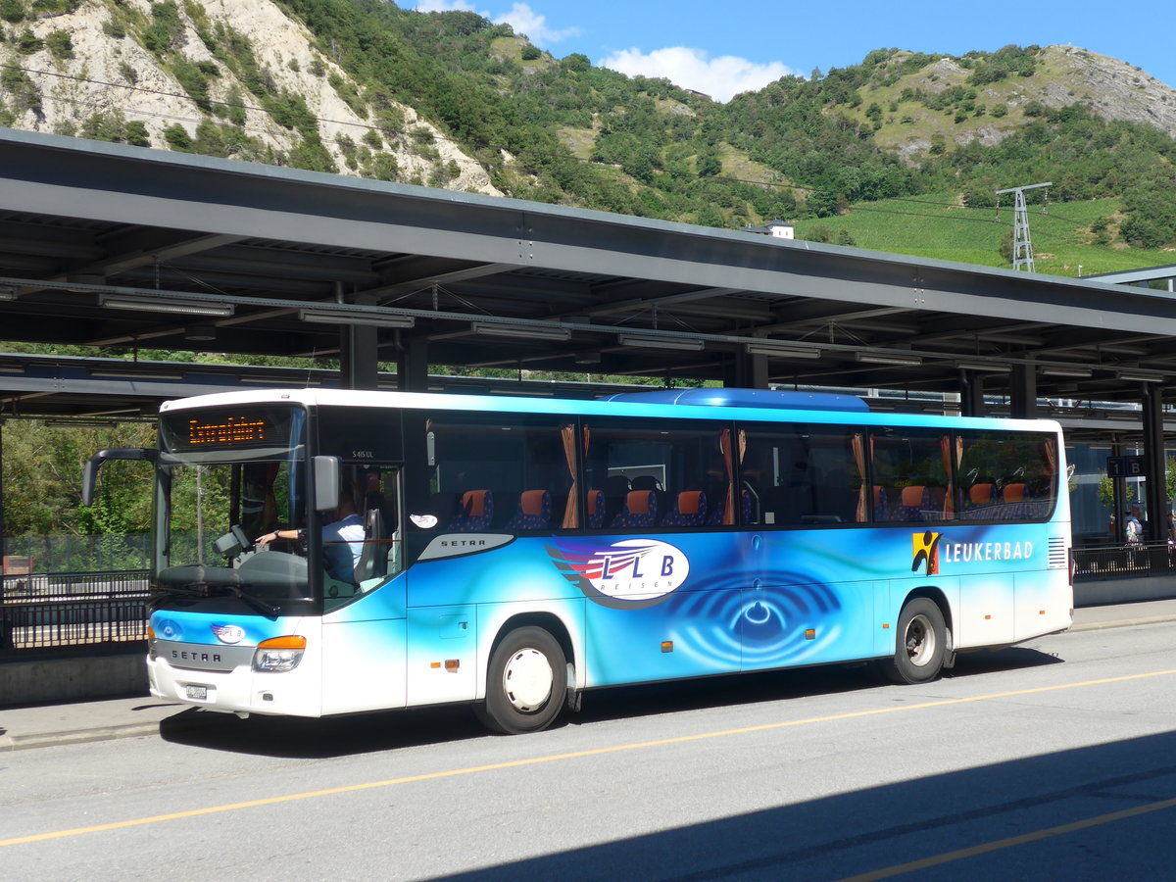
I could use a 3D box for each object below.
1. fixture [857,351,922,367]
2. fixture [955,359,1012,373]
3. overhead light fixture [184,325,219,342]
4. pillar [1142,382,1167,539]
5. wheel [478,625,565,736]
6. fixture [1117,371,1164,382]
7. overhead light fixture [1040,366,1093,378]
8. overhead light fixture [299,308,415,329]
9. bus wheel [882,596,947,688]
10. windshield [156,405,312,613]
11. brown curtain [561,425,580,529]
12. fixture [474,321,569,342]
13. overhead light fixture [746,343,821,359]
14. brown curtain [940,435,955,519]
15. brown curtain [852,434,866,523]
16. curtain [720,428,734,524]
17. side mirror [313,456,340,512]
[{"bbox_3d":[4.573,-1.240,28.305,1.540,0.130,0.120,1,-3,-44],"label":"fixture"},{"bbox_3d":[6.355,-1.205,30.028,1.540,0.130,0.120,1,-3,-44],"label":"fixture"},{"bbox_3d":[-5.333,-1.488,25.742,0.410,0.190,0.410,-1,-2,0],"label":"overhead light fixture"},{"bbox_3d":[13.407,0.950,44.248,0.320,4.250,0.310,1,-2,-44],"label":"pillar"},{"bbox_3d":[-0.666,2.195,17.188,1.000,1.000,0.300,1,-2,-44],"label":"wheel"},{"bbox_3d":[9.923,-1.149,33.492,1.545,0.135,0.110,1,-2,-44],"label":"fixture"},{"bbox_3d":[8.134,-1.166,31.748,1.540,0.130,0.120,1,-3,-44],"label":"overhead light fixture"},{"bbox_3d":[-2.636,-1.399,21.339,1.540,0.130,0.120,1,-3,-44],"label":"overhead light fixture"},{"bbox_3d":[3.747,2.317,21.761,1.020,1.020,0.320,1,-3,-44],"label":"bus wheel"},{"bbox_3d":[-3.306,0.634,16.601,0.420,1.810,2.400,1,-3,-44],"label":"windshield"},{"bbox_3d":[-0.175,0.341,18.052,0.220,0.990,0.080,1,-3,-44],"label":"brown curtain"},{"bbox_3d":[-0.815,-1.345,23.046,1.545,0.135,0.110,1,-2,-44],"label":"fixture"},{"bbox_3d":[2.772,-1.271,26.535,1.545,0.135,0.110,1,-2,-44],"label":"overhead light fixture"},{"bbox_3d":[4.219,0.432,21.950,0.175,0.986,0.090,1,-2,-44],"label":"brown curtain"},{"bbox_3d":[3.013,0.398,20.777,0.157,0.998,0.090,1,-2,-44],"label":"brown curtain"},{"bbox_3d":[1.442,0.359,19.249,0.150,0.985,0.090,1,-2,-44],"label":"curtain"},{"bbox_3d":[-2.187,0.357,15.645,0.230,0.475,0.120,-2,-3,31],"label":"side mirror"}]

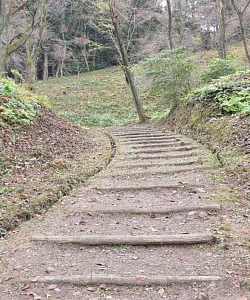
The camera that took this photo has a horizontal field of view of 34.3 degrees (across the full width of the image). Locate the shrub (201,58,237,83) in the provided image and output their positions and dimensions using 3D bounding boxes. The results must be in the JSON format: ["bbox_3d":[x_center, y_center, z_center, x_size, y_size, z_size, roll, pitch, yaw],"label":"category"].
[{"bbox_3d":[3.739,-3.106,16.000,1.450,1.050,1.300,0,3,0],"label":"shrub"}]

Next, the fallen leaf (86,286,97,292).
[{"bbox_3d":[-0.261,1.089,3.150,0.085,0.020,0.065,0,5,0],"label":"fallen leaf"}]

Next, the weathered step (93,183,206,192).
[{"bbox_3d":[0.384,0.581,6.130,1.710,0.100,0.130,-1,3,-6],"label":"weathered step"}]

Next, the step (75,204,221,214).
[{"bbox_3d":[0.283,0.676,4.600,1.680,0.090,0.110,-1,5,-6],"label":"step"}]

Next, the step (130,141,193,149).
[{"bbox_3d":[0.810,-0.121,9.050,1.484,0.090,0.120,-4,6,-16],"label":"step"}]

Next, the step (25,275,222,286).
[{"bbox_3d":[-0.016,1.144,3.529,1.718,0.100,0.130,0,3,-1],"label":"step"}]

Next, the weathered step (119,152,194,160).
[{"bbox_3d":[0.703,0.150,8.730,1.676,0.100,0.130,-3,4,-13],"label":"weathered step"}]

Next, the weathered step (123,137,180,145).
[{"bbox_3d":[0.696,-0.245,10.400,1.530,0.090,0.130,-4,6,-16],"label":"weathered step"}]

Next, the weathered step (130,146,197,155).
[{"bbox_3d":[0.807,0.010,8.300,1.495,0.090,0.120,-4,6,-16],"label":"weathered step"}]

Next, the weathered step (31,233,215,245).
[{"bbox_3d":[-0.014,0.847,3.870,1.761,0.100,0.110,0,5,0],"label":"weathered step"}]

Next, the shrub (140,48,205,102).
[{"bbox_3d":[1.586,-2.420,13.500,2.200,1.900,2.000,0,3,0],"label":"shrub"}]

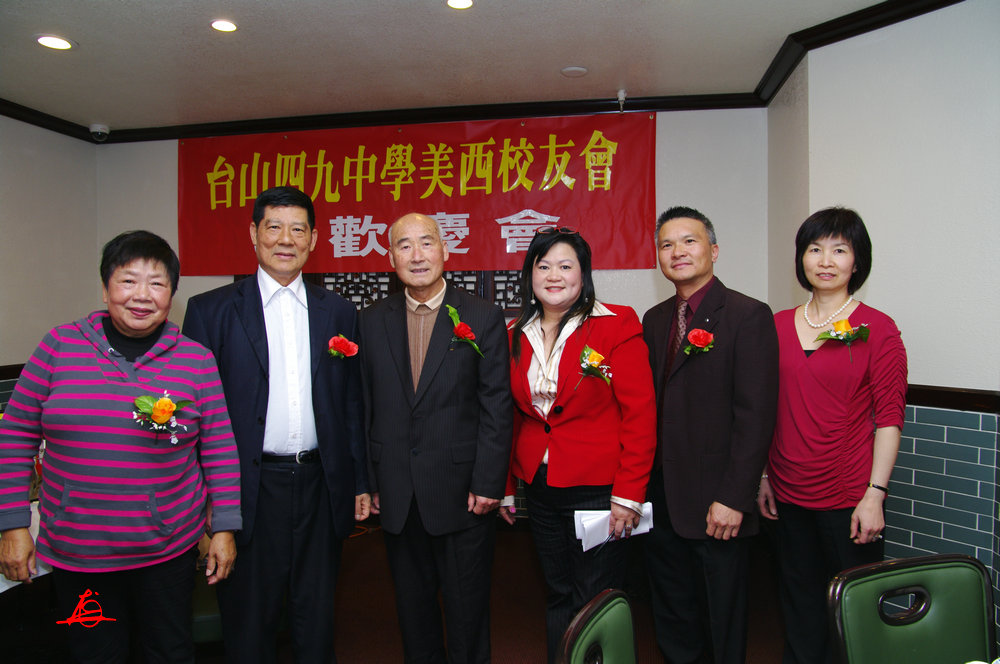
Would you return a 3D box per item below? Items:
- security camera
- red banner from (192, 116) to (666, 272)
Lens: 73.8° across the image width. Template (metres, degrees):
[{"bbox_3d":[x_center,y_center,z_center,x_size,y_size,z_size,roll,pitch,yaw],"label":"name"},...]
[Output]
[{"bbox_3d":[-2.566,-1.272,4.273,0.117,0.092,0.117,-1,2,-27],"label":"security camera"},{"bbox_3d":[-0.599,-0.808,4.086,3.050,0.907,0.020,0,2,10],"label":"red banner"}]

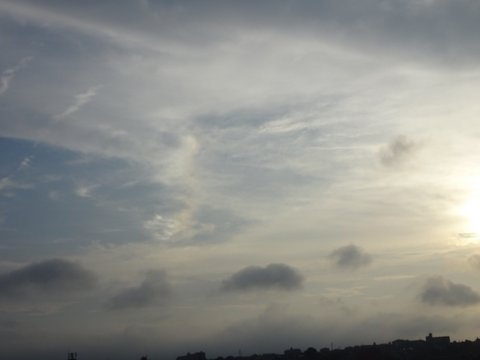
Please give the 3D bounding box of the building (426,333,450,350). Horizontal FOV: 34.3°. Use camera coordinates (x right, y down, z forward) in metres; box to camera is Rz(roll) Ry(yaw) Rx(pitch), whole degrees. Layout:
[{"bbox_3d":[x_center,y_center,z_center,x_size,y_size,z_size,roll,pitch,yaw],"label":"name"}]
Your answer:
[{"bbox_3d":[191.726,157.139,754.866,23.000,17.000,14.000,-4,-14,17],"label":"building"}]

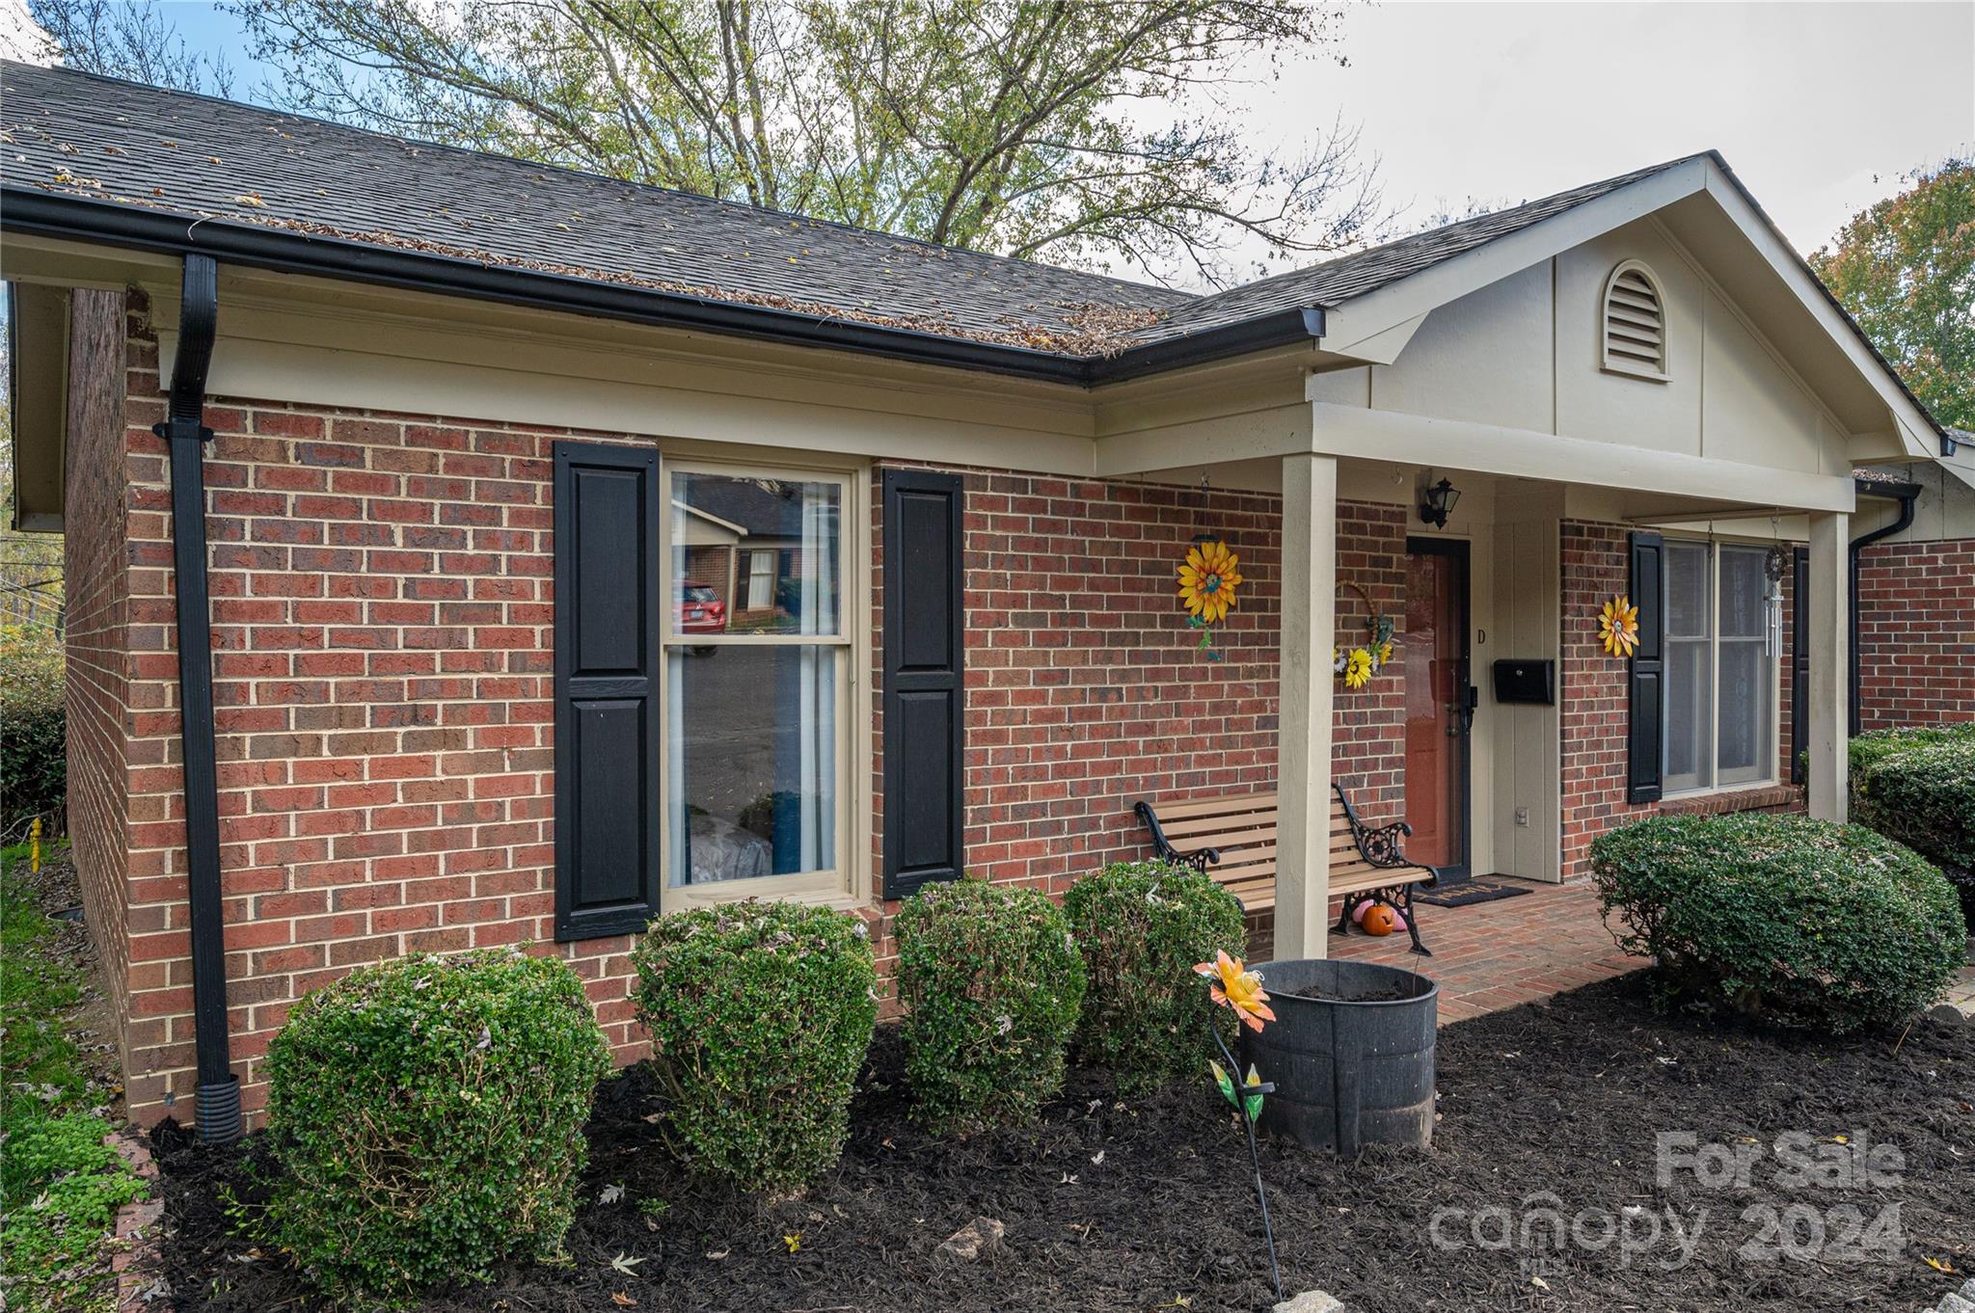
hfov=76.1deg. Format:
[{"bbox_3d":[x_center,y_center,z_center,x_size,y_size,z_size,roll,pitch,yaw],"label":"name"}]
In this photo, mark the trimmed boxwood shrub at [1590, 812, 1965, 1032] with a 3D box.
[{"bbox_3d":[3.188,1.040,5.129,1.443,0.766,1.155,0,1,-34],"label":"trimmed boxwood shrub"}]

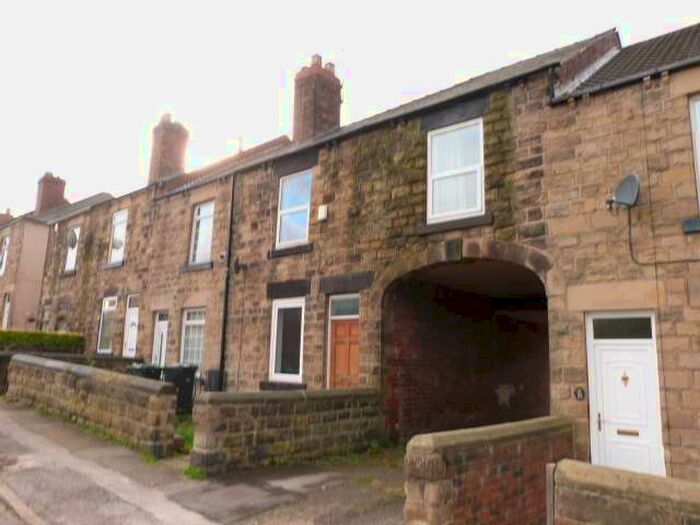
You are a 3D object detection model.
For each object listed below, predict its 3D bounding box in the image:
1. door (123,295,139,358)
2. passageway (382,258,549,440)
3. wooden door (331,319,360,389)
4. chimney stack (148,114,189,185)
[{"bbox_3d":[-6.535,2.104,15.149,0.800,2.220,0.100,-6,-11,40],"label":"door"},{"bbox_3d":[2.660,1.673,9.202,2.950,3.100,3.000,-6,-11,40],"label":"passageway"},{"bbox_3d":[-0.085,2.076,9.660,0.800,1.970,0.090,-6,-11,40],"label":"wooden door"},{"bbox_3d":[-7.270,-4.564,20.413,0.880,2.900,1.000,-6,-11,40],"label":"chimney stack"}]

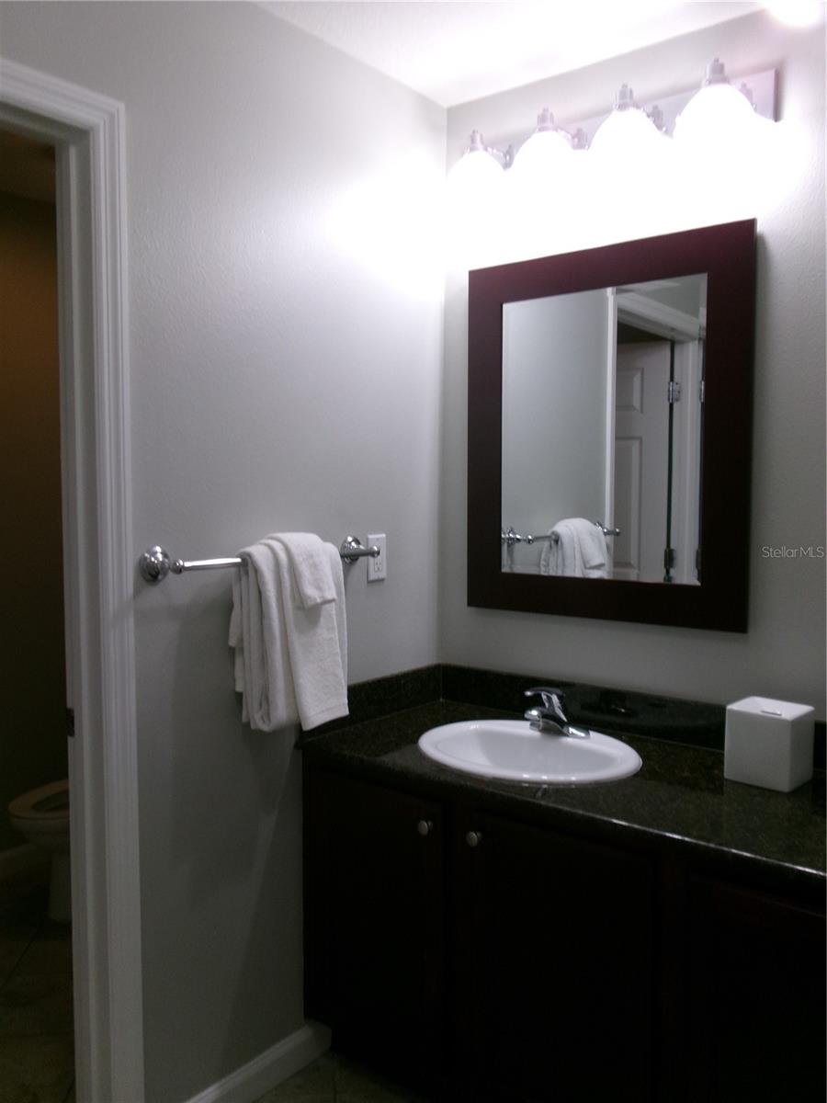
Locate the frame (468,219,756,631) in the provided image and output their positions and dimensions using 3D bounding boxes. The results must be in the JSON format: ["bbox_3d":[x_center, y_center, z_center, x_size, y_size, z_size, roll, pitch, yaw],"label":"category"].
[{"bbox_3d":[0.451,-0.289,2.215,0.755,0.910,0.025,3,5,38],"label":"frame"}]

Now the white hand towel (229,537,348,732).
[{"bbox_3d":[-0.261,0.174,1.951,0.125,0.415,0.300,3,5,38],"label":"white hand towel"}]

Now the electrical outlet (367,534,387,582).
[{"bbox_3d":[-0.095,0.015,2.289,0.009,0.118,0.070,3,5,38],"label":"electrical outlet"}]

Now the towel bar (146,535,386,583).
[{"bbox_3d":[-0.300,0.014,1.949,0.098,0.068,0.650,3,5,38],"label":"towel bar"}]

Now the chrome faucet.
[{"bbox_3d":[0.315,0.384,2.123,0.152,0.115,0.168,3,5,38],"label":"chrome faucet"}]

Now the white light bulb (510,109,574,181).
[{"bbox_3d":[0.309,-0.974,2.135,0.155,0.155,0.155,0,4,0],"label":"white light bulb"}]

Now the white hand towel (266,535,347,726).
[{"bbox_3d":[-0.226,0.174,1.980,0.120,0.410,0.165,3,5,38],"label":"white hand towel"}]

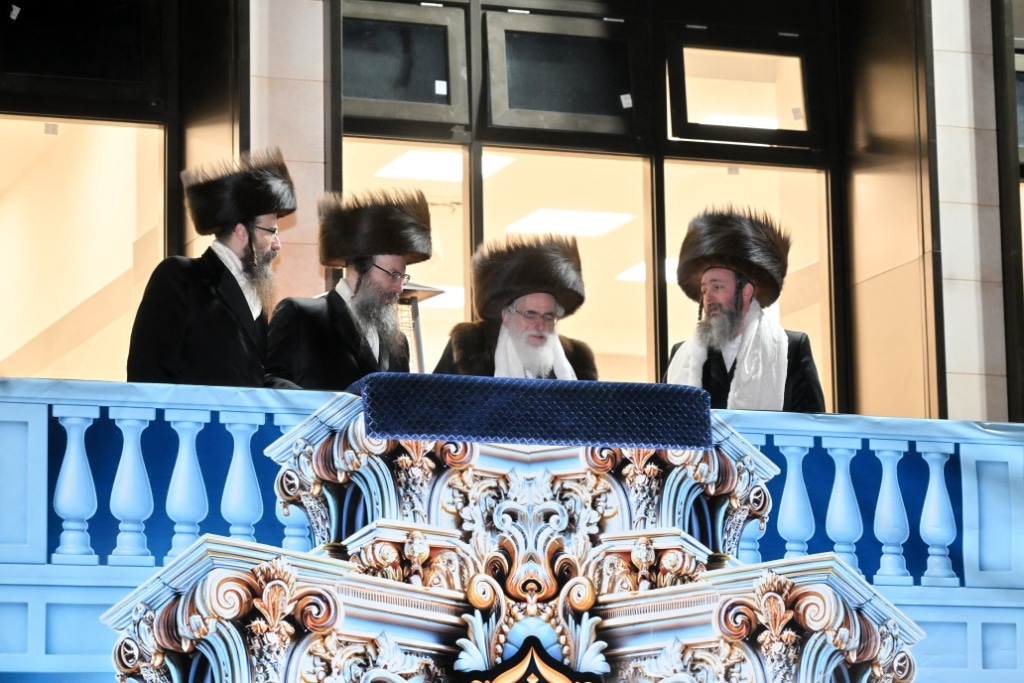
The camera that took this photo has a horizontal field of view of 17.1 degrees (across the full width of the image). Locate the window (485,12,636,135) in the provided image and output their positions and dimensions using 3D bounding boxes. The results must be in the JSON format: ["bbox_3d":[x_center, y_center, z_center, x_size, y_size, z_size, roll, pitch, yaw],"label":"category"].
[{"bbox_3d":[0.226,-1.073,13.751,0.672,0.468,0.060,3,-18,-21],"label":"window"}]

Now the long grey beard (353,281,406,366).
[{"bbox_3d":[-0.429,-0.061,11.050,0.130,0.250,0.160,5,-6,31],"label":"long grey beard"}]

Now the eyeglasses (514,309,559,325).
[{"bbox_3d":[0.071,-0.086,11.350,0.142,0.050,0.135,10,-1,-22],"label":"eyeglasses"}]

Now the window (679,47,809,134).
[{"bbox_3d":[0.957,-1.036,14.026,0.555,0.334,0.050,3,-18,-21],"label":"window"}]

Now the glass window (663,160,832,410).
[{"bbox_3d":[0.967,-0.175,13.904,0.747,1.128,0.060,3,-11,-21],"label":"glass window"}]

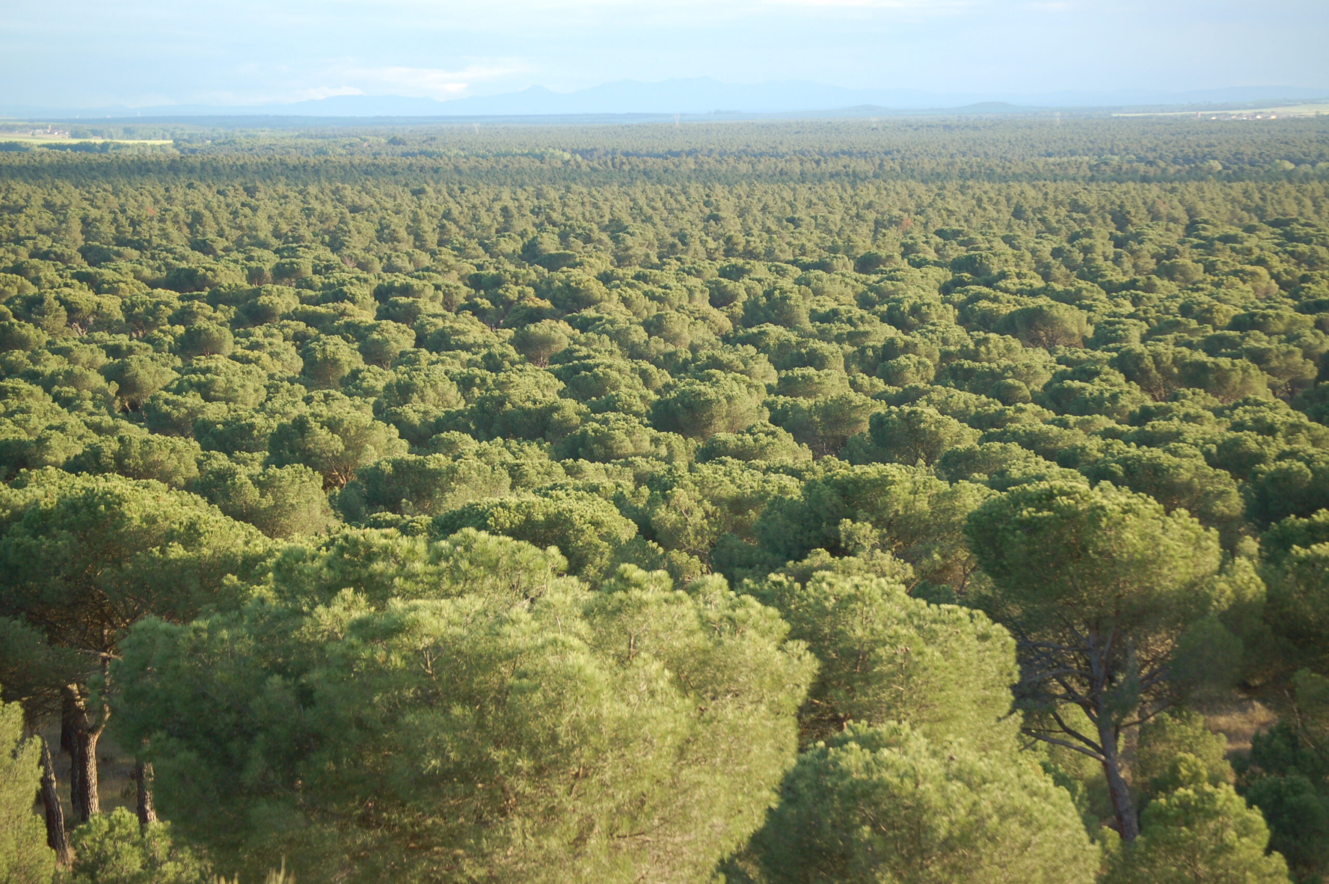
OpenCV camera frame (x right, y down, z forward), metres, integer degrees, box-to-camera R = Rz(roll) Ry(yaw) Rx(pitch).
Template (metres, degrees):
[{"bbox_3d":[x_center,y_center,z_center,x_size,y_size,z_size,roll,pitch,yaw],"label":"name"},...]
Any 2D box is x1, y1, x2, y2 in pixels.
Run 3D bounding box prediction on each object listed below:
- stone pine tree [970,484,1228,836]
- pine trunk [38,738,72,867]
[{"bbox_3d":[11.530,6.020,103.500,7.000,10.000,6.800,0,5,0],"label":"stone pine tree"},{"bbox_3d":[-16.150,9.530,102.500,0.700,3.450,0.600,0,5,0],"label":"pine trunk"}]

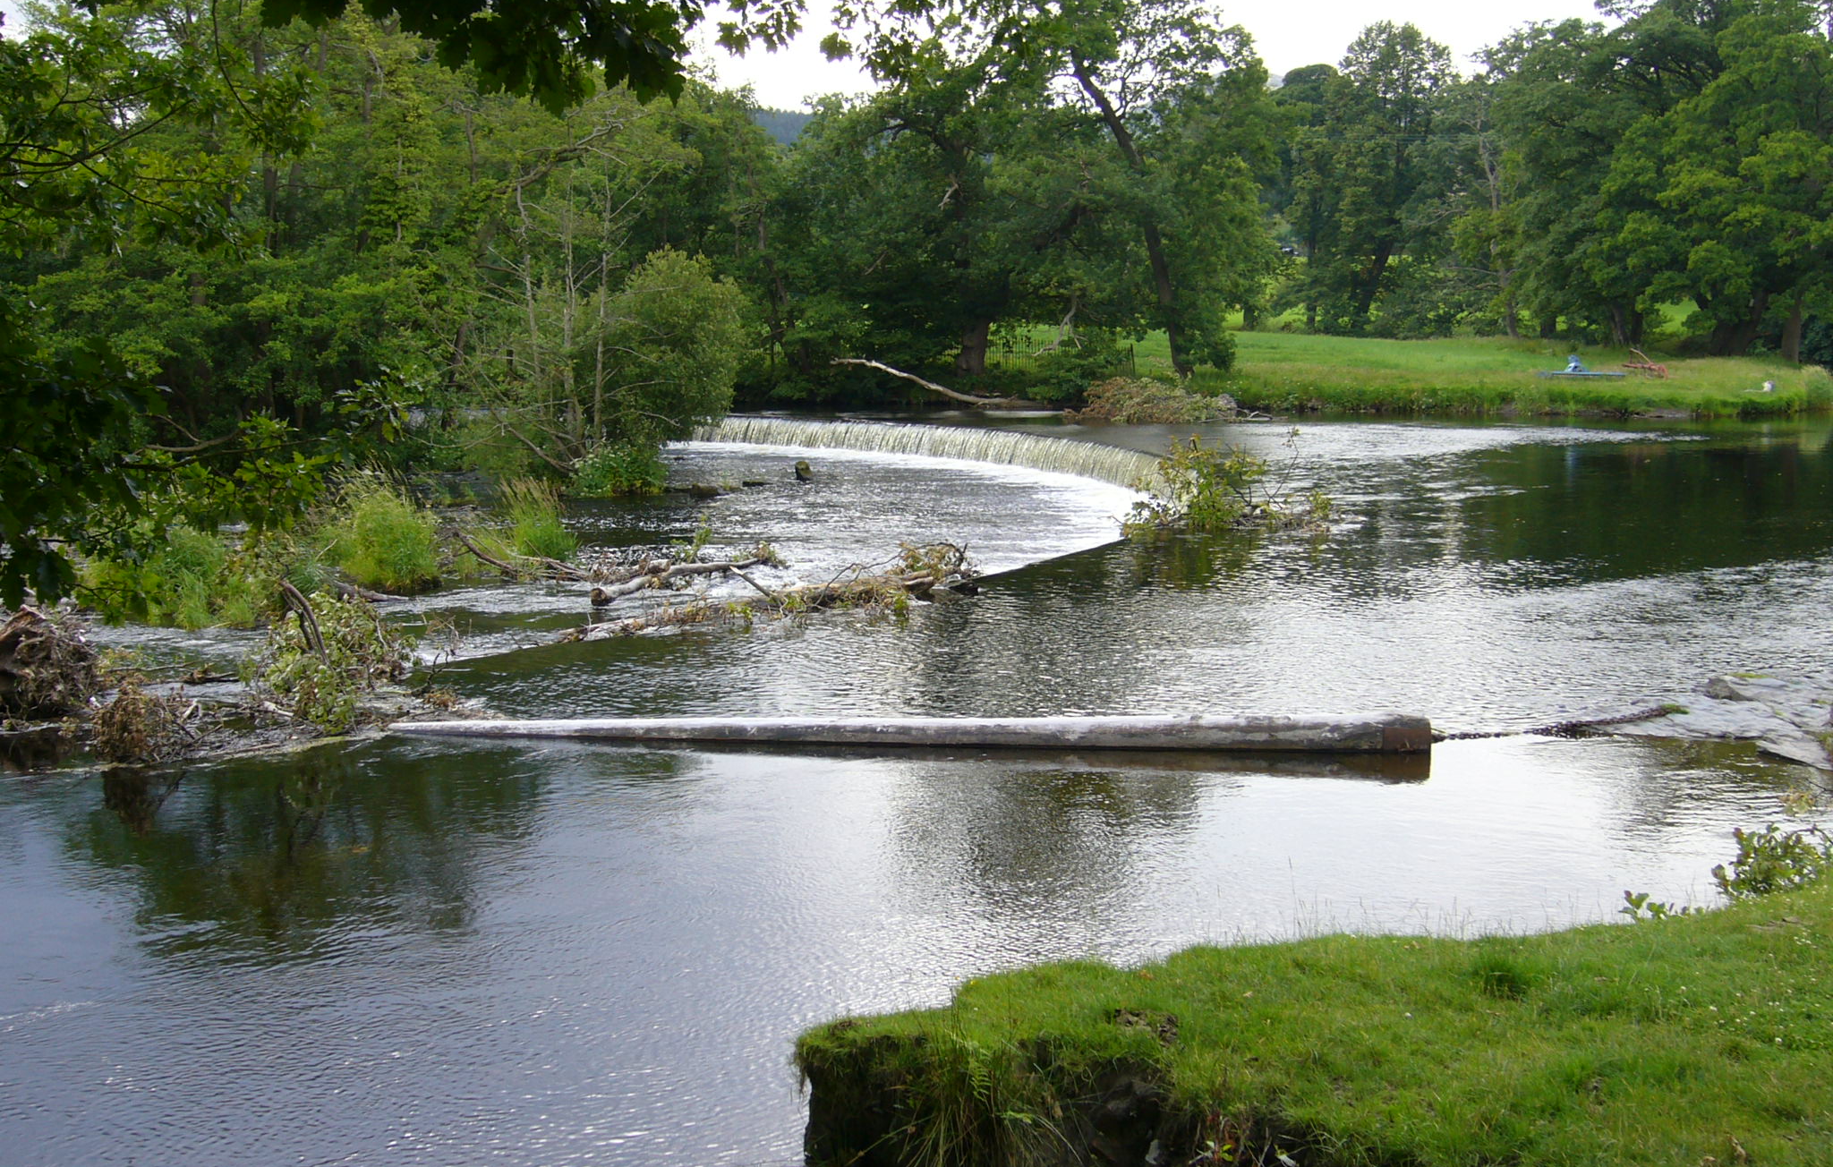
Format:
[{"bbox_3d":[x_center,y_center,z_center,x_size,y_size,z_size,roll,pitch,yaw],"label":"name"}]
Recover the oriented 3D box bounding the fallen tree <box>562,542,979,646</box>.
[{"bbox_3d":[-1.700,-0.015,29.928,1.400,0.800,6.900,4,7,40],"label":"fallen tree"}]

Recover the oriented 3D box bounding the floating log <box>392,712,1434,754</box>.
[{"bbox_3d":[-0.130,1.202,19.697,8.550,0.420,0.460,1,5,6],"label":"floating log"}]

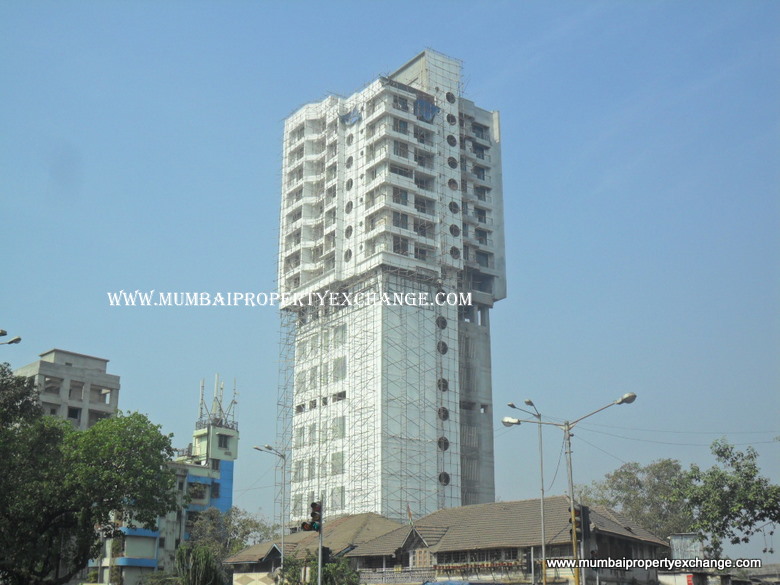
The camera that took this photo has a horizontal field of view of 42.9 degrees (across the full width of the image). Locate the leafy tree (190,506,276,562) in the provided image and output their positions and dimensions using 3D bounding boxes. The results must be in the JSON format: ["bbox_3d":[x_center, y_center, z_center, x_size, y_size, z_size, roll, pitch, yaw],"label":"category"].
[{"bbox_3d":[-12.510,21.060,77.220,6.890,8.630,6.680,0,-17,0],"label":"leafy tree"}]

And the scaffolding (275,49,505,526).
[{"bbox_3d":[0.530,5.100,129.900,20.300,69.200,24.600,11,-20,-33],"label":"scaffolding"}]

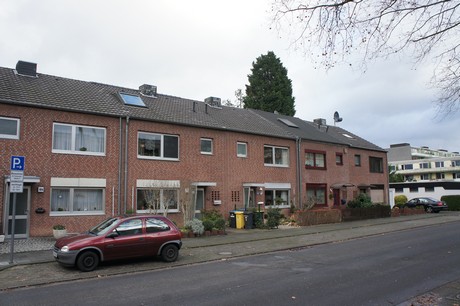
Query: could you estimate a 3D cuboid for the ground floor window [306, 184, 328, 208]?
[{"bbox_3d":[6.445,3.130,26.471,2.300,1.630,0.160,5,-8,-37],"label":"ground floor window"}]

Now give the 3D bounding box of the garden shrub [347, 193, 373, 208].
[{"bbox_3d":[10.153,4.025,27.996,2.200,1.850,1.700,5,-7,-38],"label":"garden shrub"}]

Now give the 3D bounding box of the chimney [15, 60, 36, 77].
[{"bbox_3d":[-11.713,-4.654,20.569,0.950,0.800,1.200,5,-8,-37],"label":"chimney"}]

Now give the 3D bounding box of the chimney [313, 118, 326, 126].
[{"bbox_3d":[9.206,-3.020,36.439,0.920,0.700,0.920,5,-8,-37],"label":"chimney"}]

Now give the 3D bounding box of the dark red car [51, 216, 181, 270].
[{"bbox_3d":[-3.345,2.605,10.760,3.730,1.420,1.640,5,-8,-36],"label":"dark red car"}]

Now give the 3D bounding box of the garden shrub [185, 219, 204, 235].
[{"bbox_3d":[-1.634,3.438,16.686,0.750,0.740,0.700,5,-8,-37],"label":"garden shrub"}]

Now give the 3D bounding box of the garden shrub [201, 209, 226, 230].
[{"bbox_3d":[-0.780,3.360,17.998,1.000,1.030,0.850,5,-8,-37],"label":"garden shrub"}]

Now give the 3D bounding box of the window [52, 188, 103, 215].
[{"bbox_3d":[-6.876,2.202,16.279,2.380,1.250,0.150,5,-7,-38],"label":"window"}]

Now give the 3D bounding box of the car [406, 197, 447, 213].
[{"bbox_3d":[17.780,4.870,33.600,1.760,1.430,4.550,5,-7,-38],"label":"car"}]

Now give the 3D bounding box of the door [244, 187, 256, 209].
[{"bbox_3d":[1.281,3.328,22.696,0.950,2.120,0.100,5,-7,-38],"label":"door"}]

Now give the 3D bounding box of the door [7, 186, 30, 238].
[{"bbox_3d":[-8.802,2.466,14.762,0.920,2.130,0.100,5,-7,-38],"label":"door"}]

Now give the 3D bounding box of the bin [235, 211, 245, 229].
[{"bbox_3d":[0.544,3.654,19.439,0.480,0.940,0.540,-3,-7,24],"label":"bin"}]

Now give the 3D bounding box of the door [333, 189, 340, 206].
[{"bbox_3d":[8.413,3.917,28.292,0.930,2.100,0.100,5,-7,-38],"label":"door"}]

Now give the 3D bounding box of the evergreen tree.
[{"bbox_3d":[5.272,-3.341,45.953,7.000,20.400,7.000,5,-7,-38],"label":"evergreen tree"}]

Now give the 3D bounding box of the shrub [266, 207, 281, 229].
[{"bbox_3d":[2.450,3.664,20.227,0.660,1.150,0.660,5,-8,-37],"label":"shrub"}]

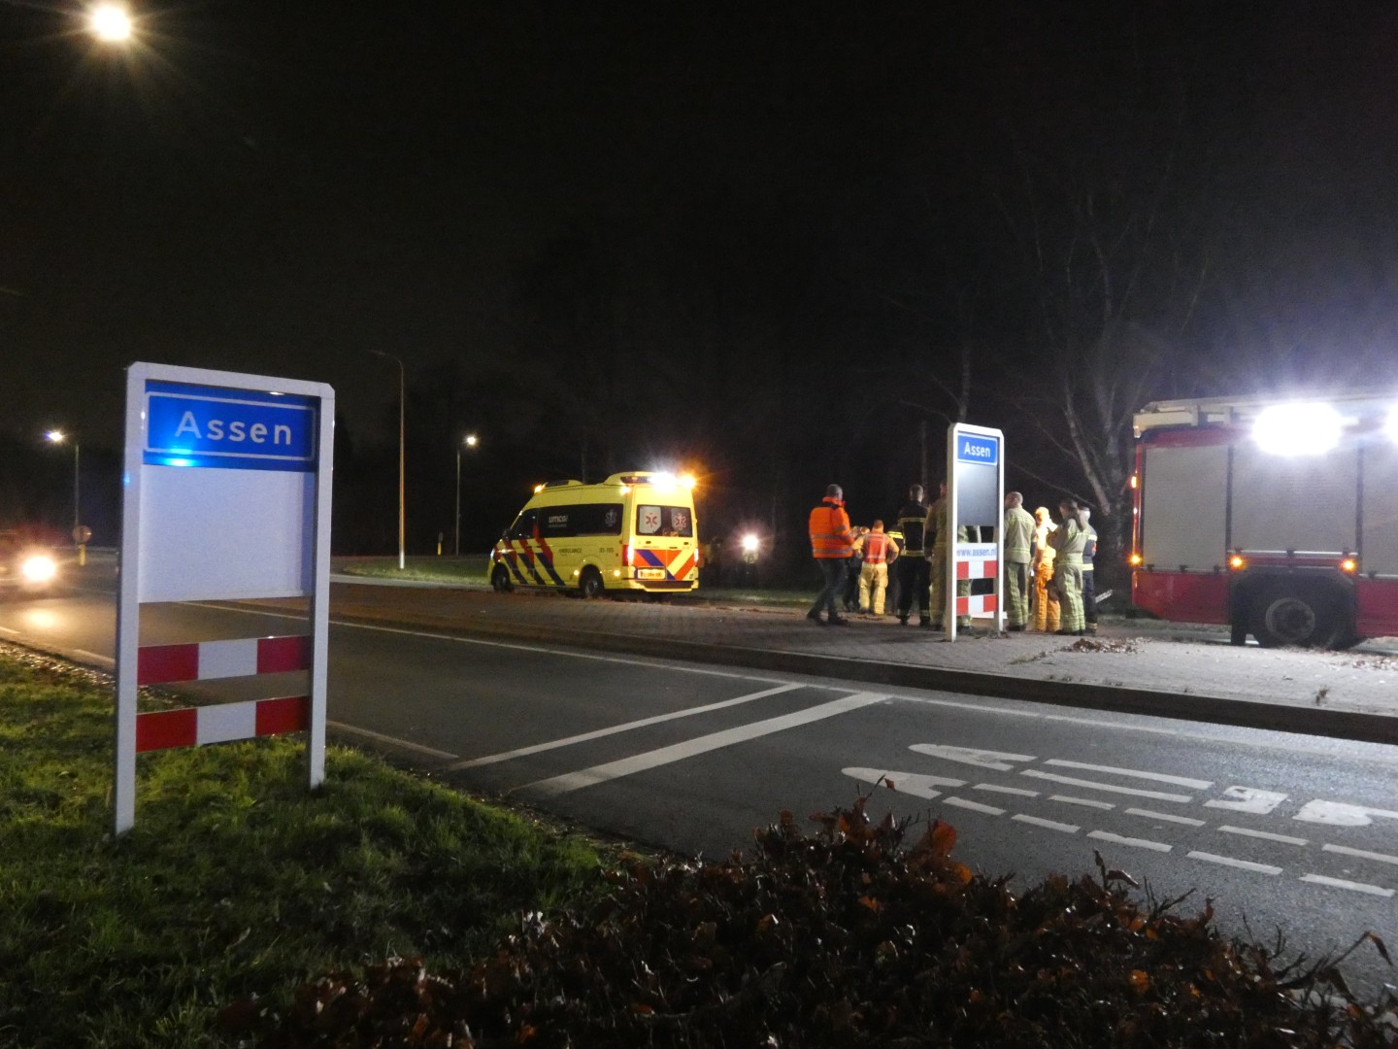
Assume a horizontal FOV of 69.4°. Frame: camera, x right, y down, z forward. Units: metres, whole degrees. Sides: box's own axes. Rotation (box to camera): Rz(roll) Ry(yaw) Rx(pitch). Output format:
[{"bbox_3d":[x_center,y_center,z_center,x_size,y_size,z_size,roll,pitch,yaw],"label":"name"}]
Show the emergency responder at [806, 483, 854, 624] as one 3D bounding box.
[{"bbox_3d":[1.689,0.391,12.900,0.580,1.830,0.580,1,0,-44],"label":"emergency responder"}]

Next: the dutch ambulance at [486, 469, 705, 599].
[{"bbox_3d":[-2.750,0.250,24.500,2.040,2.860,5.980,1,0,-42],"label":"dutch ambulance"}]

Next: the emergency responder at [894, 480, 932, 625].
[{"bbox_3d":[2.777,0.387,13.000,0.560,1.830,0.400,0,0,-5],"label":"emergency responder"}]

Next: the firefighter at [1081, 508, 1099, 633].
[{"bbox_3d":[5.124,0.616,13.400,0.520,1.700,0.420,1,0,-34],"label":"firefighter"}]

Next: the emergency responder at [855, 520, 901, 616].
[{"bbox_3d":[3.211,0.773,18.100,0.780,1.720,0.450,0,0,-3],"label":"emergency responder"}]

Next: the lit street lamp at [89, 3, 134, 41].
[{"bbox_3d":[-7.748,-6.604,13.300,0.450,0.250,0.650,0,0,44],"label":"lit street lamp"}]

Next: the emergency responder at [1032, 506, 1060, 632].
[{"bbox_3d":[4.602,0.594,13.400,0.450,1.680,0.500,0,0,41],"label":"emergency responder"}]

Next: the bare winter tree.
[{"bbox_3d":[7.134,-2.686,17.800,4.000,8.600,3.900,0,0,0],"label":"bare winter tree"}]

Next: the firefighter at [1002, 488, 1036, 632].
[{"bbox_3d":[4.131,0.468,13.100,0.550,1.800,0.420,0,0,-20],"label":"firefighter"}]

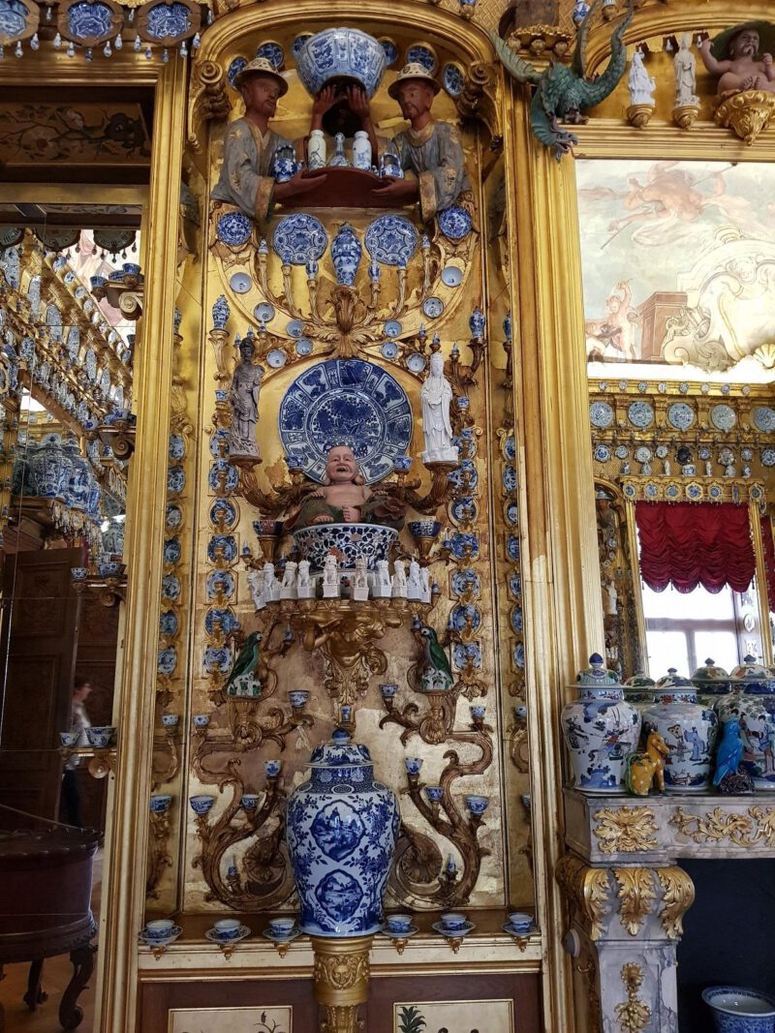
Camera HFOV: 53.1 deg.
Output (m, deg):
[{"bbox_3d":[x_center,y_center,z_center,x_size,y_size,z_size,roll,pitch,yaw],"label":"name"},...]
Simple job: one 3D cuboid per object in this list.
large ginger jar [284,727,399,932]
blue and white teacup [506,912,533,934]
[{"bbox_3d":[-0.125,0.859,2.171,0.316,0.530,0.316,0,-11,-2],"label":"large ginger jar"},{"bbox_3d":[0.408,1.248,2.373,0.079,0.043,0.079,0,-11,-2],"label":"blue and white teacup"}]

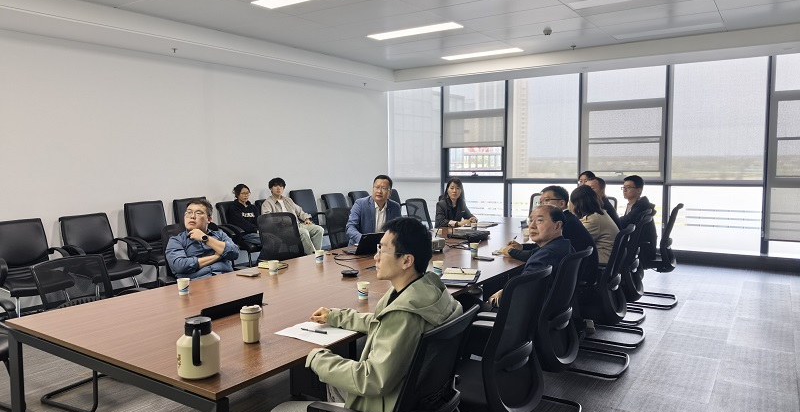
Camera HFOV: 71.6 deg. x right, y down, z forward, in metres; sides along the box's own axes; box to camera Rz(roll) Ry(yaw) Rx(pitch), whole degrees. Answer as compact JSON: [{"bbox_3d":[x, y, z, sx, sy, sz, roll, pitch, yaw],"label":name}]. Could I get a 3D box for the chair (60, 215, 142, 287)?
[{"bbox_3d":[-2.997,0.610,5.622,0.677,0.995,0.586,3,6,34],"label":"chair"}]

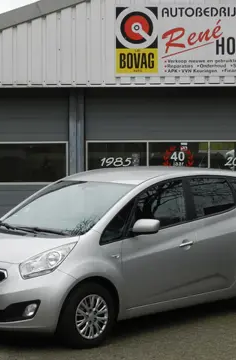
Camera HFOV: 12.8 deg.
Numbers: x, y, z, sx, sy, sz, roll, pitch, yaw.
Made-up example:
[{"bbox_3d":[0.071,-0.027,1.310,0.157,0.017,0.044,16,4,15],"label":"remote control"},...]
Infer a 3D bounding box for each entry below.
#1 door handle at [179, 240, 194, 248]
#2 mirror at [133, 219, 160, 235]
[{"bbox_3d":[0.674,0.631,10.396,0.205,0.050,0.050,-4,6,-45],"label":"door handle"},{"bbox_3d":[0.268,0.436,9.876,0.160,0.145,0.220,-4,6,-45],"label":"mirror"}]

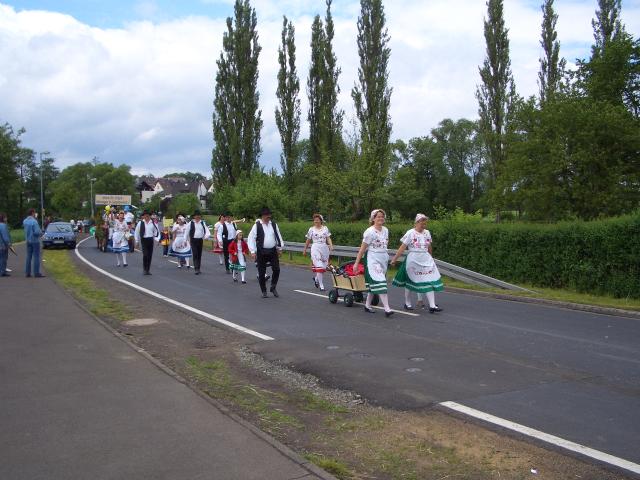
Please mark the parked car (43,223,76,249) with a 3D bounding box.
[{"bbox_3d":[-14.591,-0.252,36.300,1.720,1.400,4.350,-1,2,-19],"label":"parked car"}]

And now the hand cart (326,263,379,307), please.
[{"bbox_3d":[0.613,0.824,11.850,0.570,0.730,0.970,-2,3,-33],"label":"hand cart"}]

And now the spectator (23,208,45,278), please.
[{"bbox_3d":[-7.659,0.080,17.300,0.560,1.780,0.450,1,3,43],"label":"spectator"}]

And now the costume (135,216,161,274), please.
[{"bbox_3d":[-4.817,0.169,18.100,0.650,1.620,0.380,-1,2,-24],"label":"costume"}]

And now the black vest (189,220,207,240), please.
[{"bbox_3d":[-3.464,-0.269,18.300,0.470,0.570,0.300,-1,2,-18],"label":"black vest"}]

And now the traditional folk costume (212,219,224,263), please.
[{"bbox_3d":[-3.321,0.123,21.600,0.580,1.460,0.460,-1,2,-24],"label":"traditional folk costume"}]

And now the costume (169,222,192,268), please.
[{"bbox_3d":[-4.398,0.173,20.400,0.700,1.450,0.550,-1,2,-24],"label":"costume"}]

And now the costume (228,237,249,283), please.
[{"bbox_3d":[-1.990,0.476,15.800,0.480,1.120,0.380,-2,2,-28],"label":"costume"}]

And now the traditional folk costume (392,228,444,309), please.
[{"bbox_3d":[1.681,0.492,11.100,0.700,1.380,0.600,-1,2,-33],"label":"traditional folk costume"}]

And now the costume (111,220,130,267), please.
[{"bbox_3d":[-6.304,0.079,20.500,0.600,1.420,0.450,-1,2,-20],"label":"costume"}]

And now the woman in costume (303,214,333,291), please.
[{"bbox_3d":[-0.054,0.271,14.050,0.600,1.650,0.450,-1,2,-14],"label":"woman in costume"}]

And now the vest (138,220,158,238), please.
[{"bbox_3d":[-4.783,-0.321,18.100,0.500,0.540,0.300,-1,2,-24],"label":"vest"}]

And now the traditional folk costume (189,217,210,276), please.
[{"bbox_3d":[-3.417,0.166,18.200,0.620,1.620,0.380,-1,2,-24],"label":"traditional folk costume"}]

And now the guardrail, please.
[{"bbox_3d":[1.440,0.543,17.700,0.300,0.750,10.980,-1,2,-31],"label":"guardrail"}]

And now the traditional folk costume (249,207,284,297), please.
[{"bbox_3d":[-1.095,0.230,13.250,0.650,1.820,0.450,-1,2,-24],"label":"traditional folk costume"}]

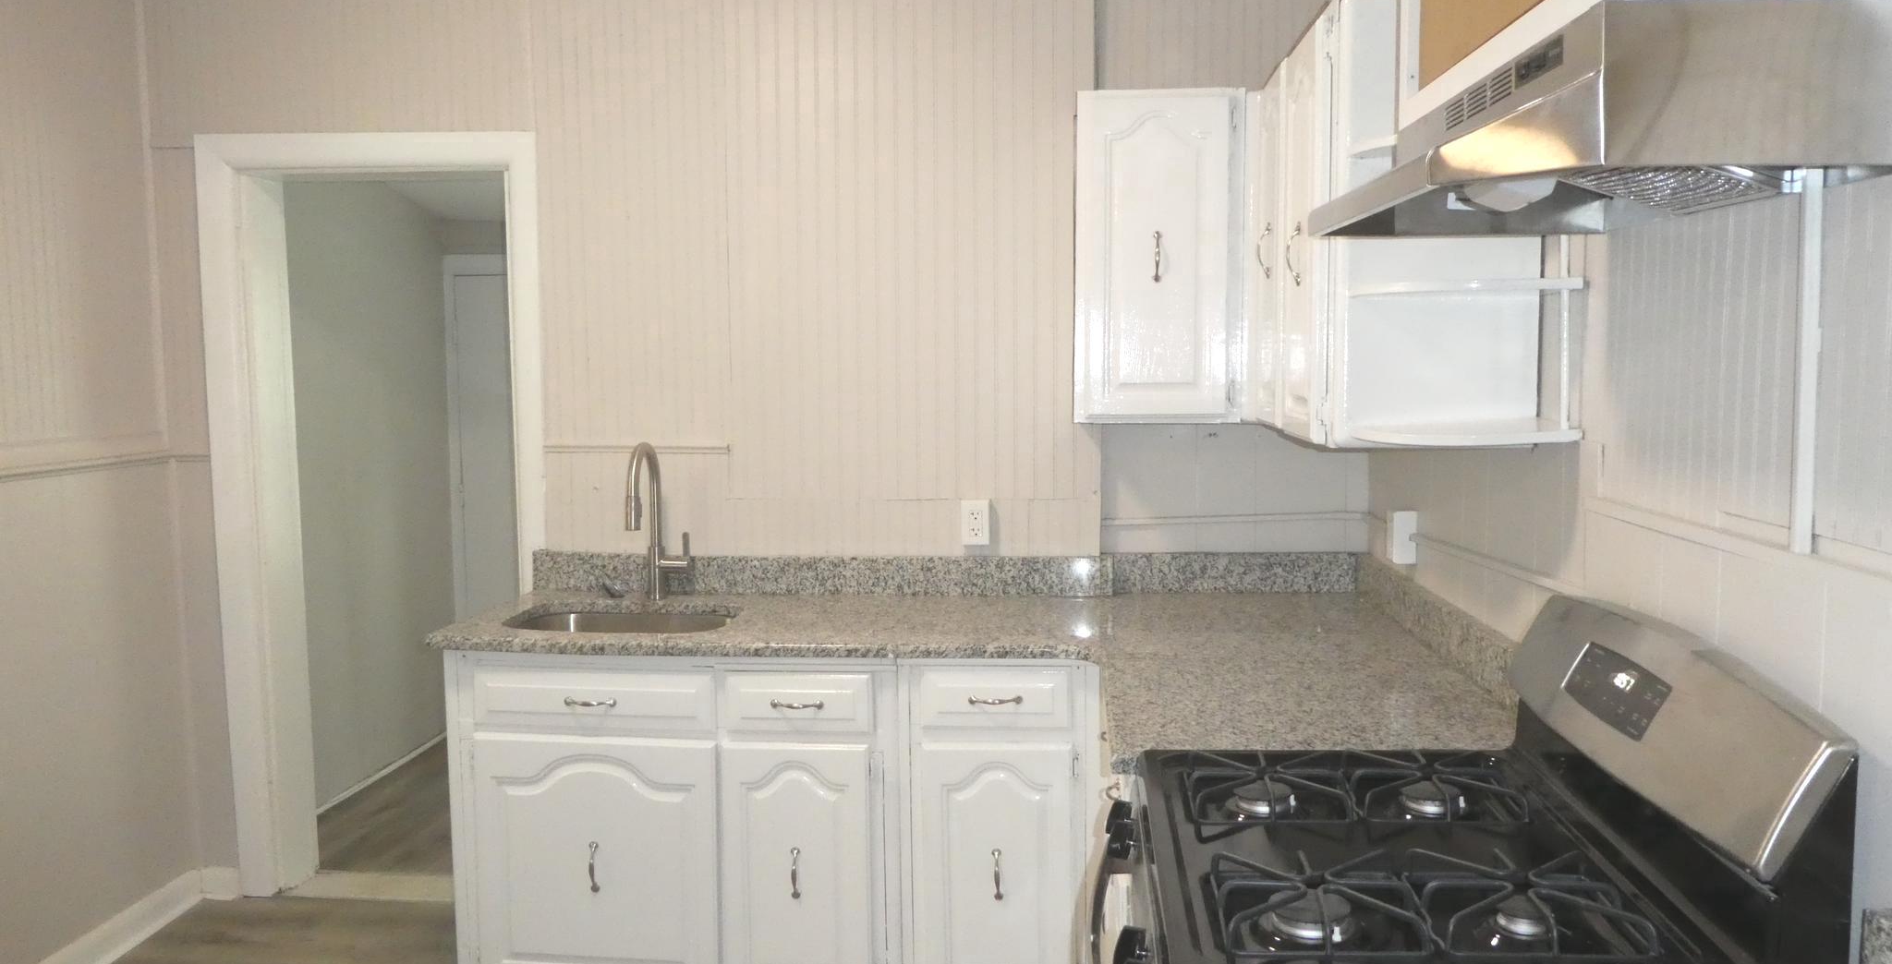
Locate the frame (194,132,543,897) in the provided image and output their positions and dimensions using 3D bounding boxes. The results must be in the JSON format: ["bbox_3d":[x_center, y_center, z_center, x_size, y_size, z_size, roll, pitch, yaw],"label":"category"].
[{"bbox_3d":[-1.532,0.119,3.662,0.921,2.131,0.203,0,6,4],"label":"frame"}]

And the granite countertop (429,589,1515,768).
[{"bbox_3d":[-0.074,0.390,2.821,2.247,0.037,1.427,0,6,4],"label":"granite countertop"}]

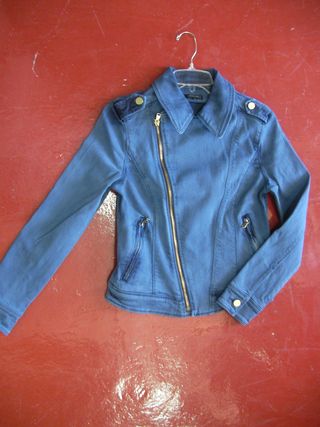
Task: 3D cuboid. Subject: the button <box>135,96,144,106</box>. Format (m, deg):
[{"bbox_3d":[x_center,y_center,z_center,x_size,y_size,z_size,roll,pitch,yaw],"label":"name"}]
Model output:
[{"bbox_3d":[-0.053,-0.290,1.212,0.021,0.006,0.021,-1,76,0],"label":"button"}]

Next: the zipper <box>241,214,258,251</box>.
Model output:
[{"bbox_3d":[0.226,0.072,1.122,0.027,0.014,0.154,-17,77,-4],"label":"zipper"}]

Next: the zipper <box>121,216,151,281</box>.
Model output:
[{"bbox_3d":[-0.059,0.082,1.119,0.026,0.013,0.165,20,77,5],"label":"zipper"}]

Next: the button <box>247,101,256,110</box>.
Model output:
[{"bbox_3d":[0.236,-0.279,1.210,0.021,0.006,0.021,3,76,1],"label":"button"}]

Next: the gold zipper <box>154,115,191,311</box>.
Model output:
[{"bbox_3d":[0.030,-0.013,1.143,0.026,0.014,0.511,-8,76,-2],"label":"gold zipper"}]

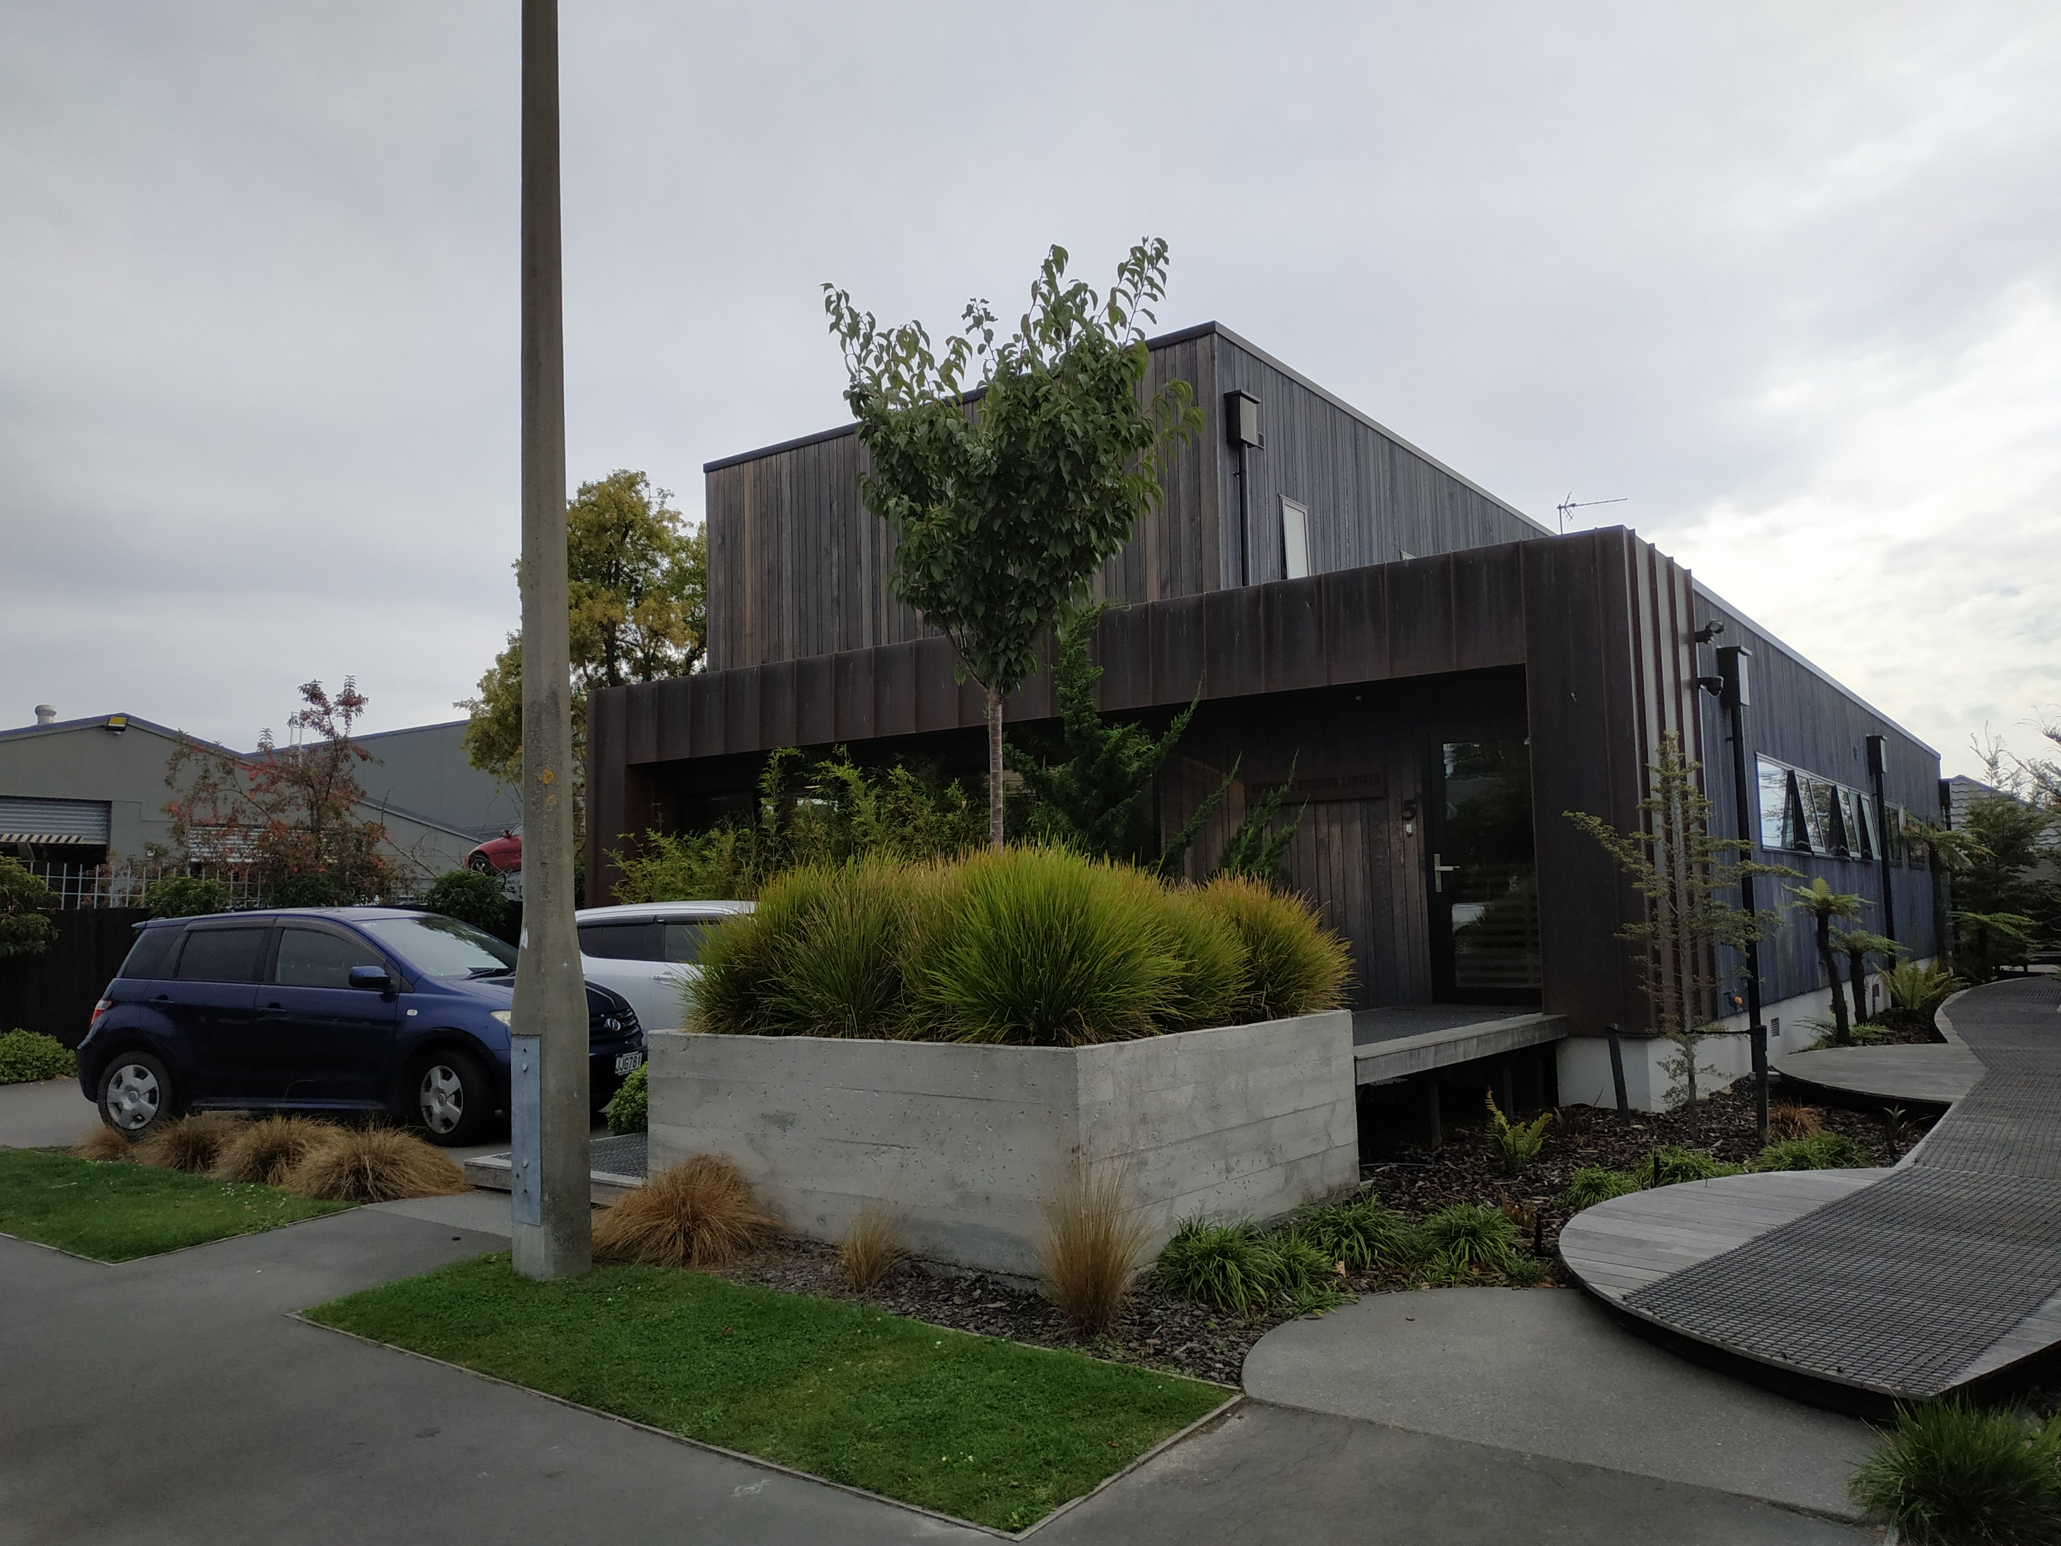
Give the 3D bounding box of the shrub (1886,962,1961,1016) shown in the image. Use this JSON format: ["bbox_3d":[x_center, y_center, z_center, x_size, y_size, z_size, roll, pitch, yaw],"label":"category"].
[{"bbox_3d":[11.131,2.684,17.917,0.900,0.660,0.900,-5,-7,38],"label":"shrub"}]

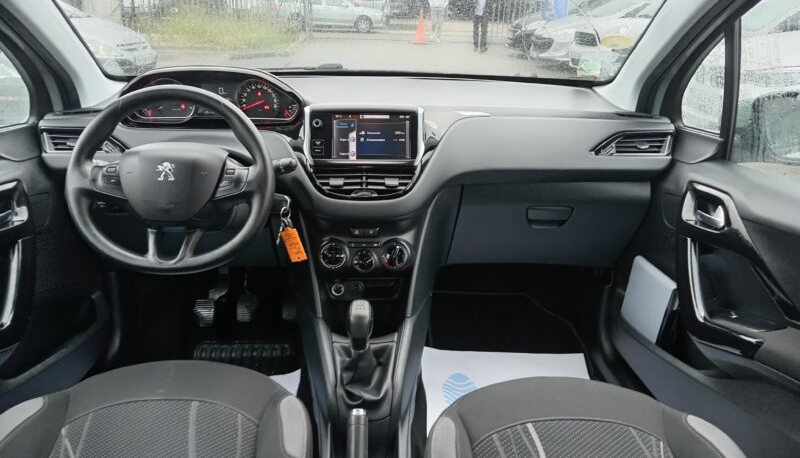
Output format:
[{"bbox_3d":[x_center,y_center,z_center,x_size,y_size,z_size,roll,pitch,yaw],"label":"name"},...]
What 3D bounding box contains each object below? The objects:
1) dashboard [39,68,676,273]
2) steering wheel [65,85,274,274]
[{"bbox_3d":[-0.079,-0.171,1.366,1.390,0.430,0.560,0,22,-3],"label":"dashboard"},{"bbox_3d":[-0.392,-0.085,1.010,0.352,0.328,0.115,0,2,-3],"label":"steering wheel"}]

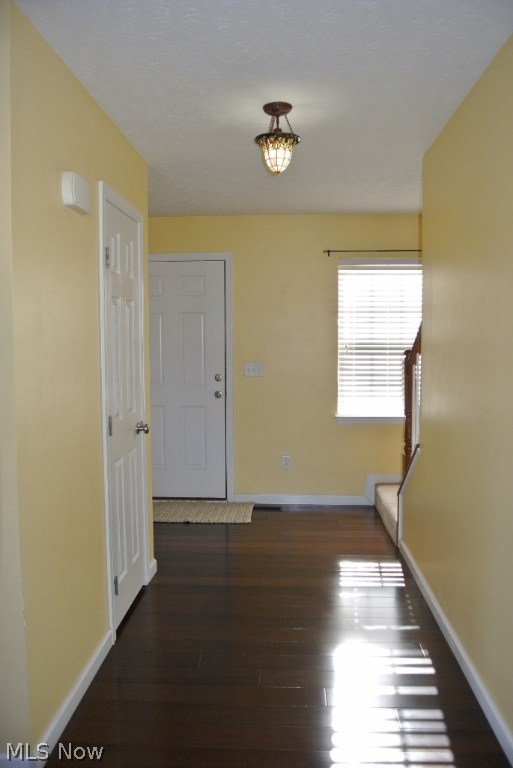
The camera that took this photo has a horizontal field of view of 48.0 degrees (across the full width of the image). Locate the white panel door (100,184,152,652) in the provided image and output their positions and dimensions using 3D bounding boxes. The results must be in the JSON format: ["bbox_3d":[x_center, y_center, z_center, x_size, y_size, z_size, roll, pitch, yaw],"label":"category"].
[{"bbox_3d":[-0.671,0.147,2.937,0.060,2.100,0.700,0,5,3],"label":"white panel door"}]

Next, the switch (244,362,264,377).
[{"bbox_3d":[-0.013,-0.119,4.866,0.166,0.118,0.015,0,4,3],"label":"switch"}]

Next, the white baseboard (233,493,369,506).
[{"bbox_3d":[0.382,0.992,4.931,1.130,0.087,0.015,0,4,3],"label":"white baseboard"}]

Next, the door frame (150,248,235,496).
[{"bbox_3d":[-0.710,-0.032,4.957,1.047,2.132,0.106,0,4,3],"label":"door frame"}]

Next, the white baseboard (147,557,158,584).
[{"bbox_3d":[-0.626,1.111,3.473,0.015,0.085,0.195,0,4,3],"label":"white baseboard"}]

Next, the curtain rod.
[{"bbox_3d":[1.070,-1.074,4.698,1.040,0.055,0.075,0,4,3],"label":"curtain rod"}]

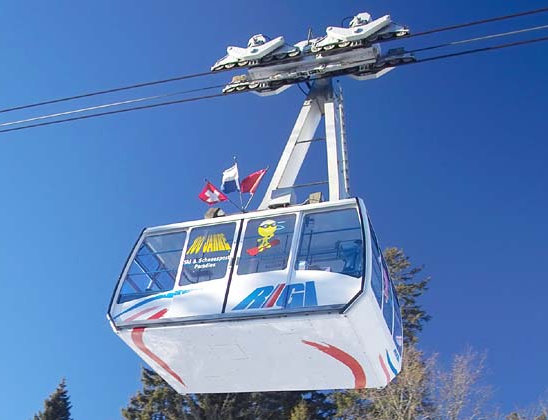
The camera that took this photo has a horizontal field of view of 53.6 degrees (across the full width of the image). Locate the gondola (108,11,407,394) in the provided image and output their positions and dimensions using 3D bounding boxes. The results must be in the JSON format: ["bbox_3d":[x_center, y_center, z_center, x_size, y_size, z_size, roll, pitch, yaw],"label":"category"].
[{"bbox_3d":[0.402,-1.073,13.263,5.978,10.192,2.773,-9,-44,20],"label":"gondola"}]

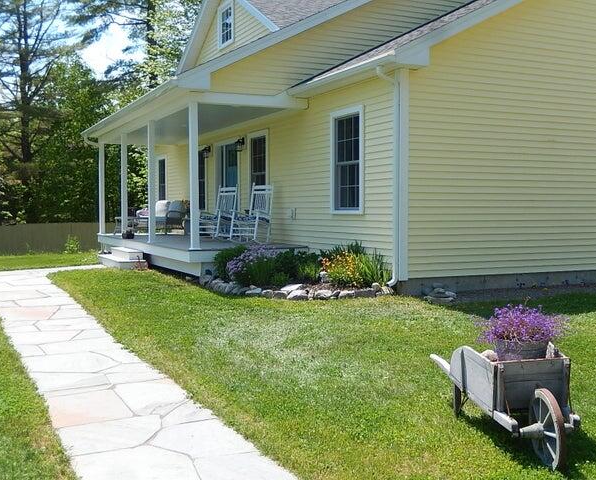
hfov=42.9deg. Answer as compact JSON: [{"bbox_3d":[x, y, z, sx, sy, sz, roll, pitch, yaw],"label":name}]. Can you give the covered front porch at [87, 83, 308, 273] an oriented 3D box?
[{"bbox_3d":[-2.759,-1.128,16.616,2.710,3.180,8.850,-1,2,-25],"label":"covered front porch"}]

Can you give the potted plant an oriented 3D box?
[{"bbox_3d":[1.370,0.664,4.600,0.530,0.530,0.510,0,2,-7],"label":"potted plant"}]

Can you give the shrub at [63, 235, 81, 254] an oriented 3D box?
[{"bbox_3d":[-7.769,0.154,26.000,0.600,0.700,0.600,0,2,0],"label":"shrub"}]

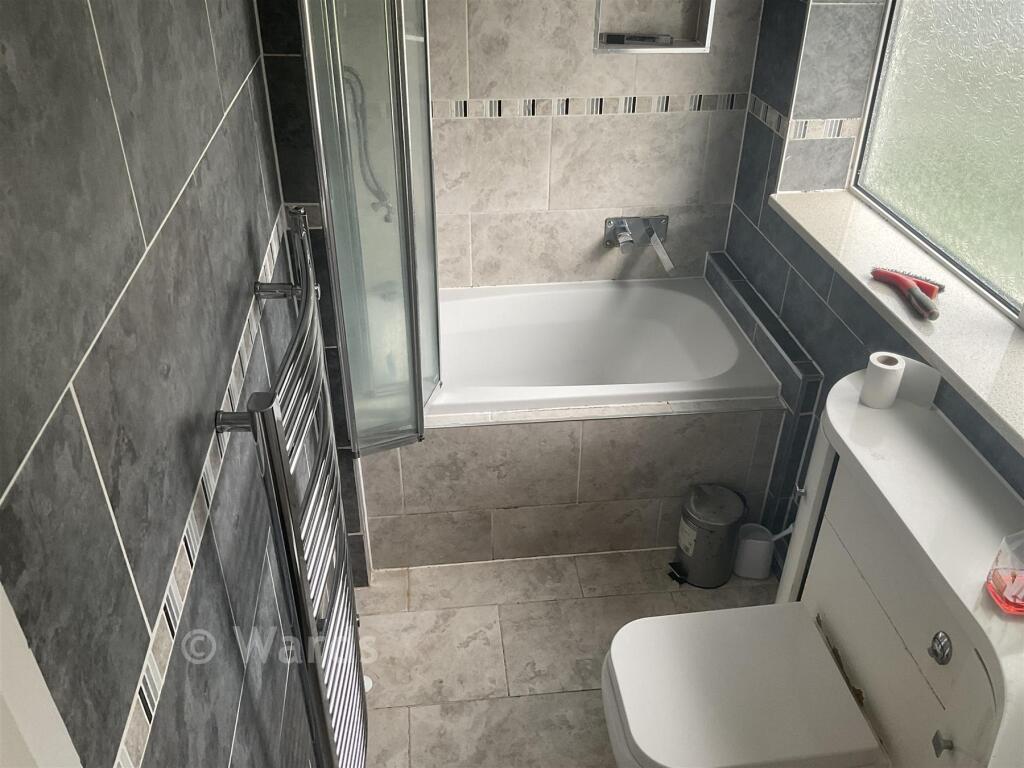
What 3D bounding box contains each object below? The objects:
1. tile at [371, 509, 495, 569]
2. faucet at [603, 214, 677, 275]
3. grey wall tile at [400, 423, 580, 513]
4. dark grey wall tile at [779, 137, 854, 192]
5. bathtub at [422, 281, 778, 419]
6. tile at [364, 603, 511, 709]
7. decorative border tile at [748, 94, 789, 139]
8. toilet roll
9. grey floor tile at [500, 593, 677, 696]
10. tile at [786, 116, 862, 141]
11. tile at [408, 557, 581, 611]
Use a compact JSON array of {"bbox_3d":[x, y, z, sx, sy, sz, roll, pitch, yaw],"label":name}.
[{"bbox_3d":[-0.235,0.459,2.527,0.360,0.198,0.010,-3,33,-6],"label":"tile"},{"bbox_3d":[0.421,-0.458,2.784,0.216,0.130,0.148,-3,33,-6],"label":"faucet"},{"bbox_3d":[-0.056,0.239,2.412,0.501,0.292,0.010,-3,33,-6],"label":"grey wall tile"},{"bbox_3d":[0.870,-0.626,2.456,0.207,0.153,0.010,-3,33,-6],"label":"dark grey wall tile"},{"bbox_3d":[-0.005,0.057,2.728,1.420,0.480,0.694,-3,33,-6],"label":"bathtub"},{"bbox_3d":[-0.247,0.731,2.298,0.449,0.010,0.308,-3,33,-6],"label":"tile"},{"bbox_3d":[0.752,-0.787,2.519,0.010,0.055,0.315,-3,33,-6],"label":"decorative border tile"},{"bbox_3d":[0.762,-0.008,1.766,0.069,0.097,0.068,1,33,0],"label":"toilet roll"},{"bbox_3d":[0.228,0.705,2.347,0.501,0.010,0.308,-3,33,-6],"label":"grey floor tile"},{"bbox_3d":[0.870,-0.714,2.399,0.205,0.053,0.010,-3,33,-6],"label":"tile"},{"bbox_3d":[-0.050,0.588,2.526,0.502,0.010,0.174,-3,33,-6],"label":"tile"}]

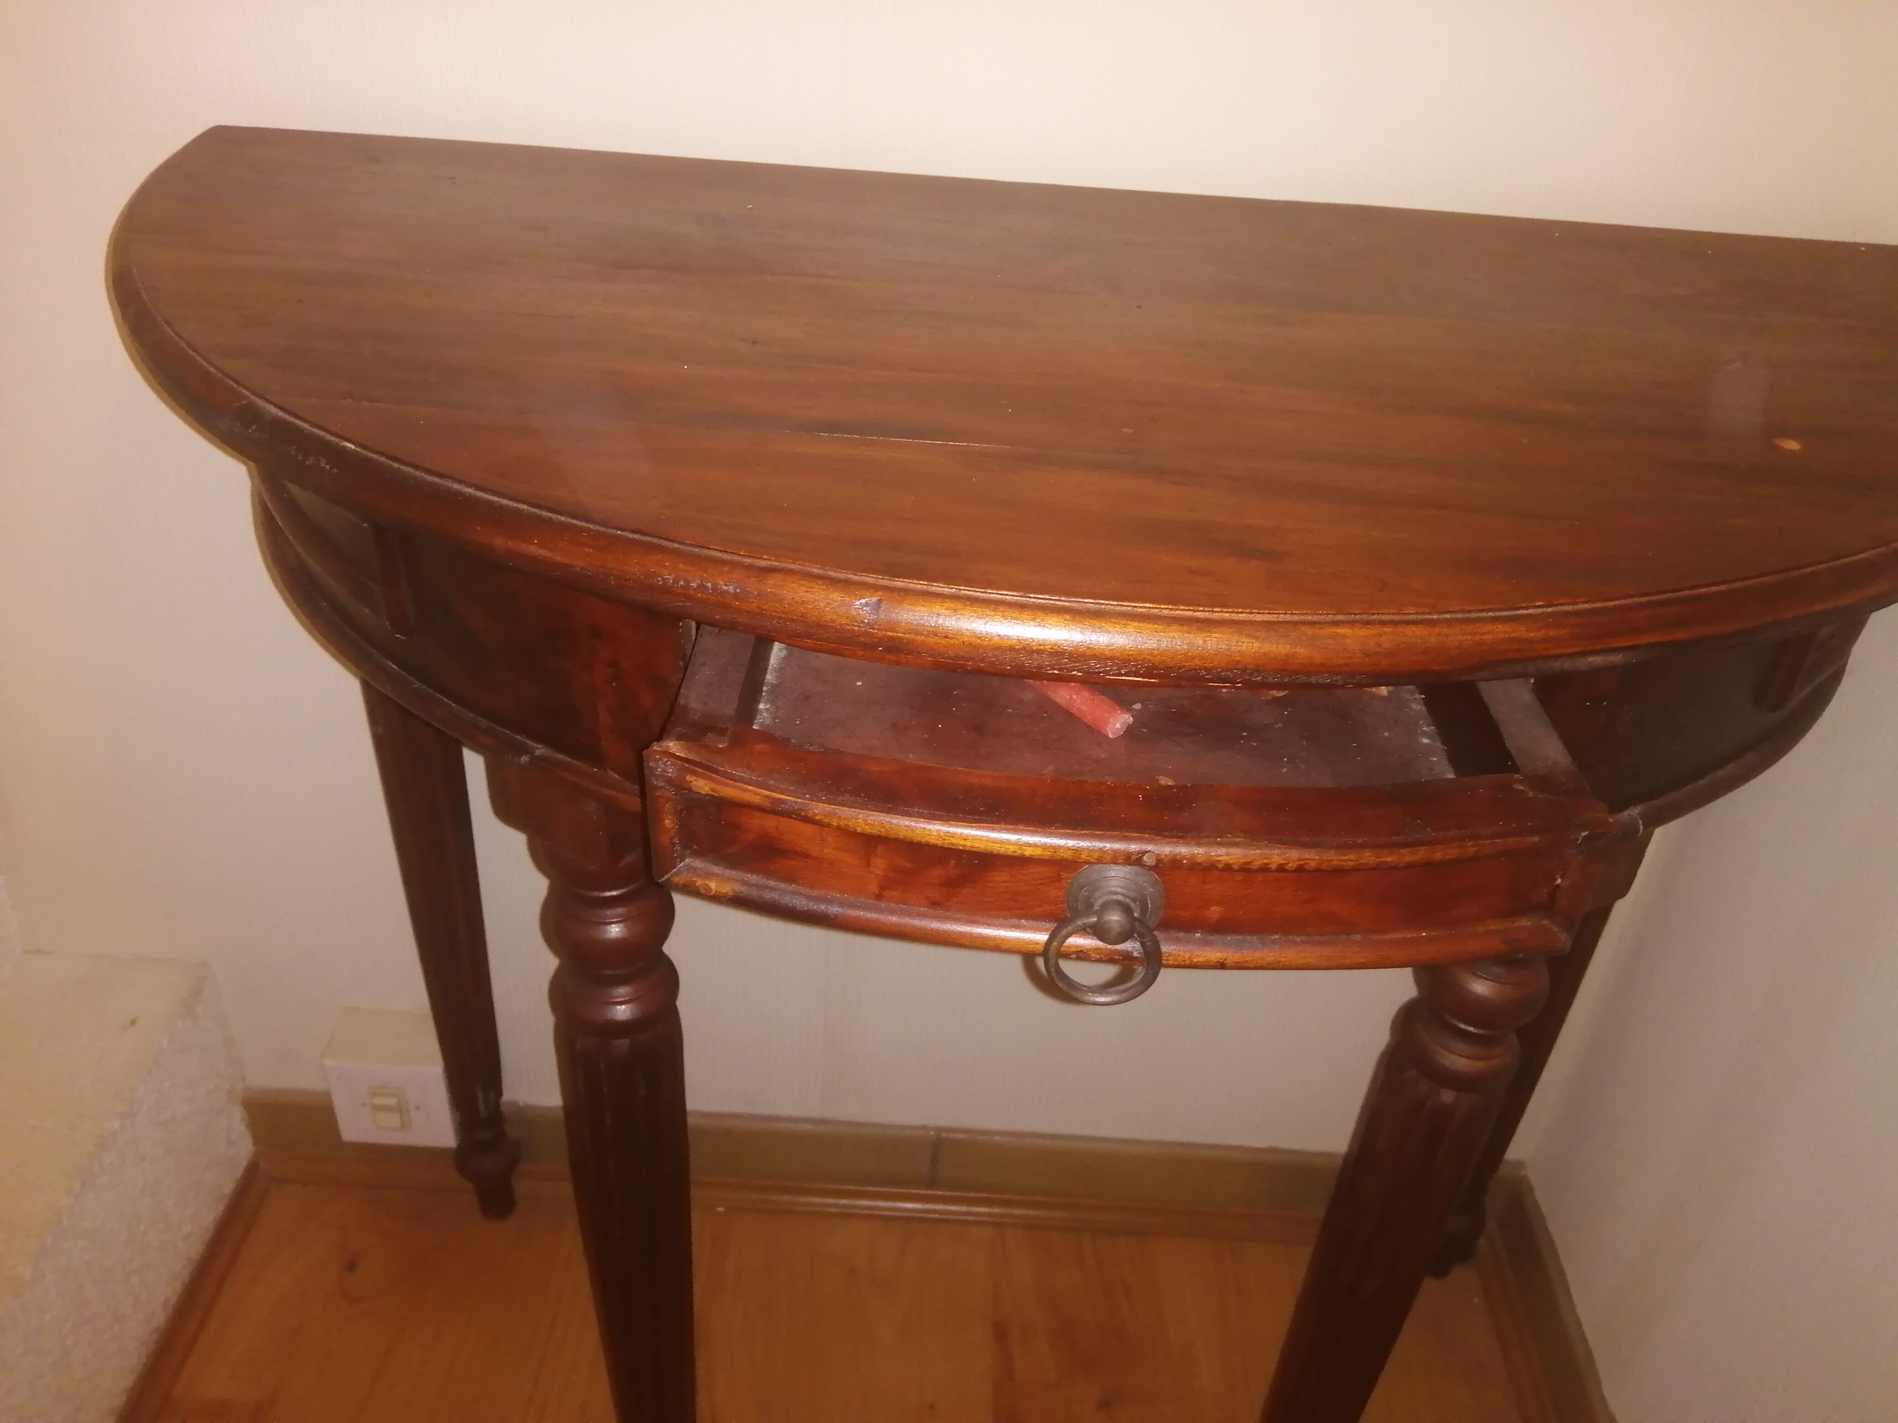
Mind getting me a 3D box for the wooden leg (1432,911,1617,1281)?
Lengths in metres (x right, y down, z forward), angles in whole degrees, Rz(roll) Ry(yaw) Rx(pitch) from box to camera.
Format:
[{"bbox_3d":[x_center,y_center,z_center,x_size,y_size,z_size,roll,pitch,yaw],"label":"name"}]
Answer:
[{"bbox_3d":[0.400,0.160,0.937,0.056,0.672,0.056,4,34,-2],"label":"wooden leg"}]

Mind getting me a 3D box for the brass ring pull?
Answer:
[{"bbox_3d":[0.042,0.063,0.387,0.033,0.039,0.022,4,34,-2],"label":"brass ring pull"}]

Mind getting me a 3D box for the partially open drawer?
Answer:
[{"bbox_3d":[0.050,-0.027,0.499,0.265,0.048,0.278,4,34,-2],"label":"partially open drawer"}]

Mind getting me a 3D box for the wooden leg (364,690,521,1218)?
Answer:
[{"bbox_3d":[-0.325,0.113,0.917,0.056,0.672,0.056,4,34,-2],"label":"wooden leg"}]

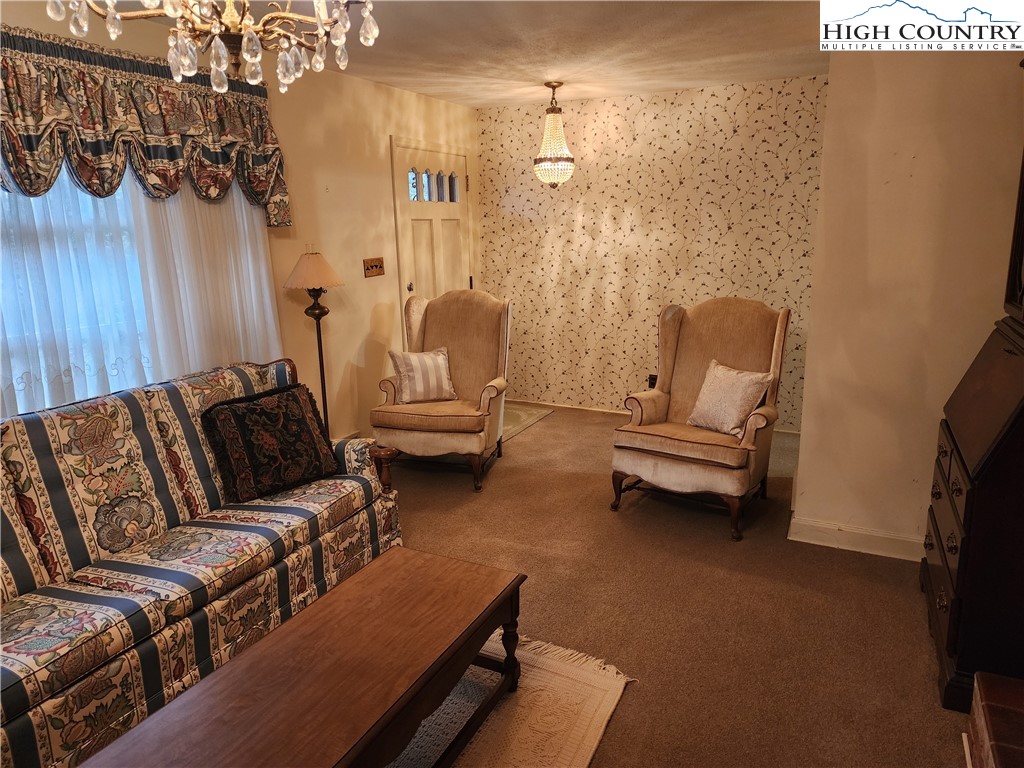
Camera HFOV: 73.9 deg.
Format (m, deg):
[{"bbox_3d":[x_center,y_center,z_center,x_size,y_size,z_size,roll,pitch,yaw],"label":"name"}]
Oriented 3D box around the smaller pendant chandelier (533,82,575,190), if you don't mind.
[{"bbox_3d":[0.286,-1.663,4.577,0.276,0.672,0.276,-1,14,0],"label":"smaller pendant chandelier"}]

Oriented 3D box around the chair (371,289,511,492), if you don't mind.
[{"bbox_3d":[-0.417,-0.008,4.313,0.778,1.104,0.823,3,14,16],"label":"chair"}]

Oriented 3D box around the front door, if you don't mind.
[{"bbox_3d":[-0.574,-0.728,5.252,0.070,2.067,0.953,6,15,27],"label":"front door"}]

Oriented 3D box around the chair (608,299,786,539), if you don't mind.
[{"bbox_3d":[1.030,0.110,3.688,0.778,1.104,0.823,8,16,33],"label":"chair"}]

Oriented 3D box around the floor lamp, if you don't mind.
[{"bbox_3d":[-1.077,-0.051,3.857,0.336,1.431,0.336,6,15,27],"label":"floor lamp"}]

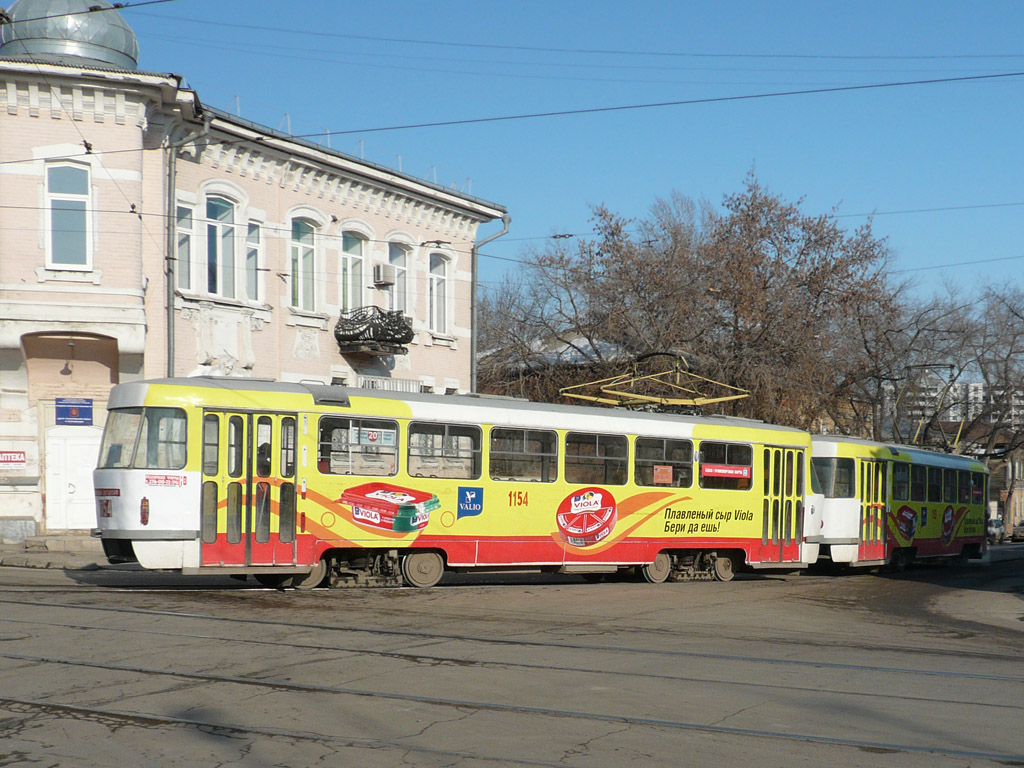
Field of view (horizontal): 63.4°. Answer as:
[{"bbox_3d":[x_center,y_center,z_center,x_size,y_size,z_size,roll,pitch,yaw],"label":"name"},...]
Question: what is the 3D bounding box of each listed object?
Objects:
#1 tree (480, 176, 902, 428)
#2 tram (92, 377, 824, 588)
[{"bbox_3d":[5.800,-0.650,28.500,13.200,12.400,11.000,3,-5,0],"label":"tree"},{"bbox_3d":[0.073,1.980,15.391,13.950,3.200,2.500,5,-5,-24],"label":"tram"}]

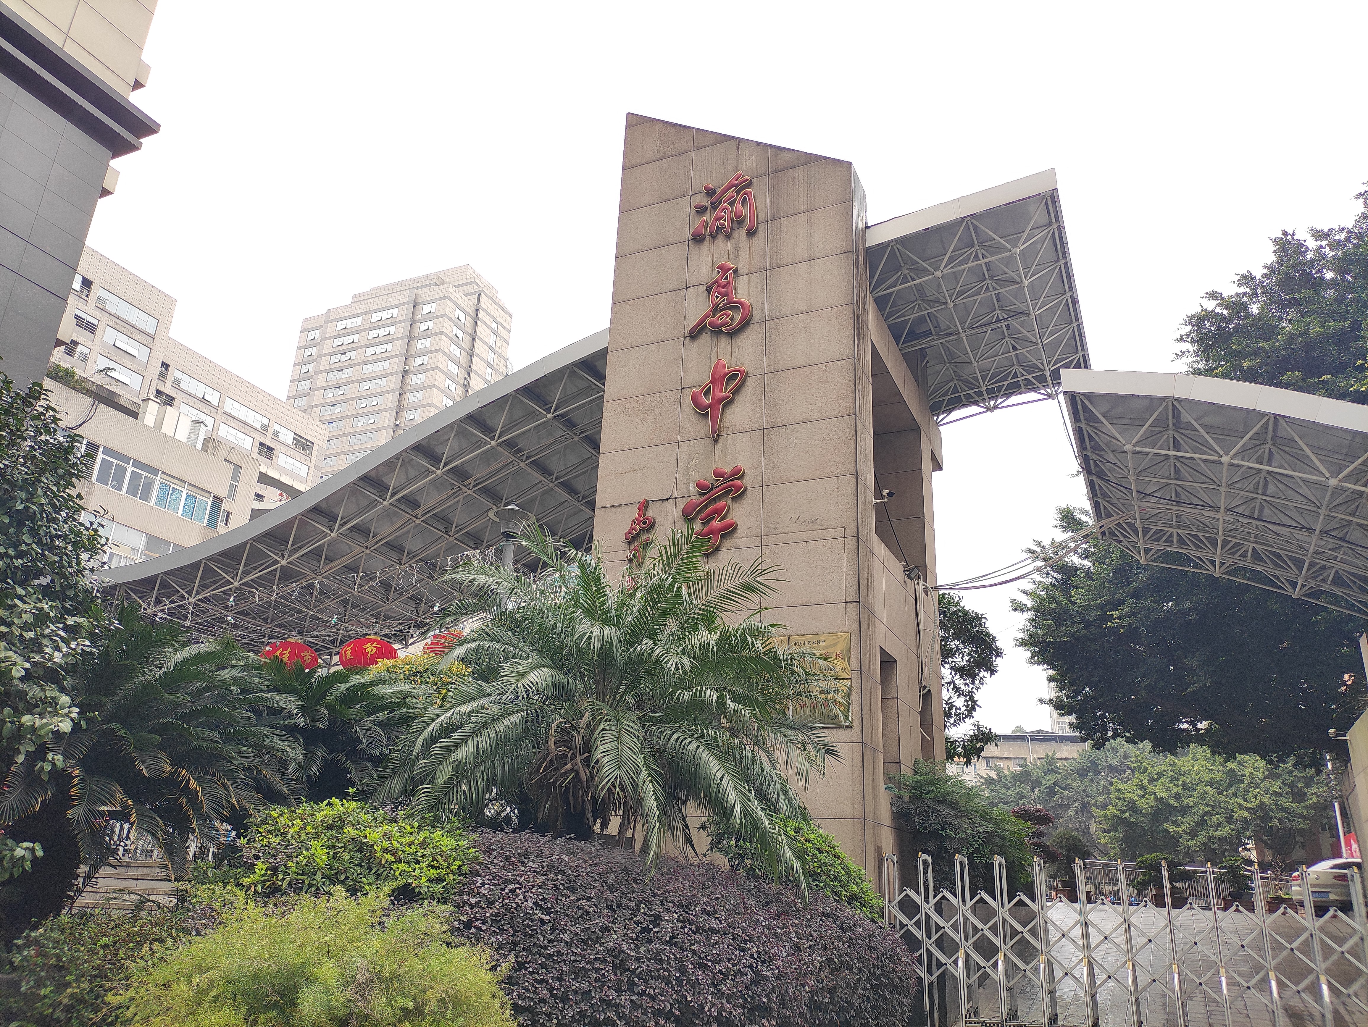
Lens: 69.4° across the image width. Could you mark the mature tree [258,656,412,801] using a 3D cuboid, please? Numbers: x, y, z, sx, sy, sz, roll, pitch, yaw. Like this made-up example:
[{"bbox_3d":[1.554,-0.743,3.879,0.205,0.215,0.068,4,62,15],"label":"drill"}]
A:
[{"bbox_3d":[-4.263,2.919,12.000,2.100,2.600,2.100,-7,-22,24],"label":"mature tree"}]

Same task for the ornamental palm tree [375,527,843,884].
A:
[{"bbox_3d":[-0.724,1.931,9.500,4.300,3.650,4.200,-7,-22,24],"label":"ornamental palm tree"}]

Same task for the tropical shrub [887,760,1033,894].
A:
[{"bbox_3d":[3.841,4.115,12.817,1.500,1.950,2.600,-7,-22,24],"label":"tropical shrub"}]

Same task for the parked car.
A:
[{"bbox_3d":[18.787,10.234,26.871,4.650,1.470,1.800,12,-22,-24],"label":"parked car"}]

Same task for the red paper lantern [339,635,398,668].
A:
[{"bbox_3d":[-5.742,2.608,18.000,1.050,0.780,1.050,-7,-22,24],"label":"red paper lantern"}]

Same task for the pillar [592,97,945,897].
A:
[{"bbox_3d":[1.447,0.044,14.685,3.630,12.420,4.620,-7,-22,24],"label":"pillar"}]

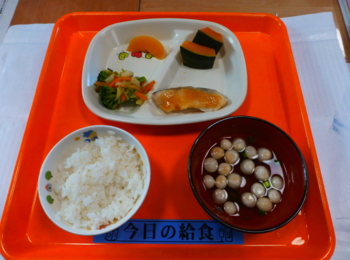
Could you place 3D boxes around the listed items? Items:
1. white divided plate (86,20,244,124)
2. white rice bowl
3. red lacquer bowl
[{"bbox_3d":[-0.014,-0.079,0.338,0.217,0.029,0.174,-1,67,-1],"label":"white divided plate"},{"bbox_3d":[-0.078,0.056,0.265,0.108,0.055,0.108,0,67,0],"label":"white rice bowl"},{"bbox_3d":[0.070,0.050,0.262,0.111,0.065,0.111,0,67,0],"label":"red lacquer bowl"}]

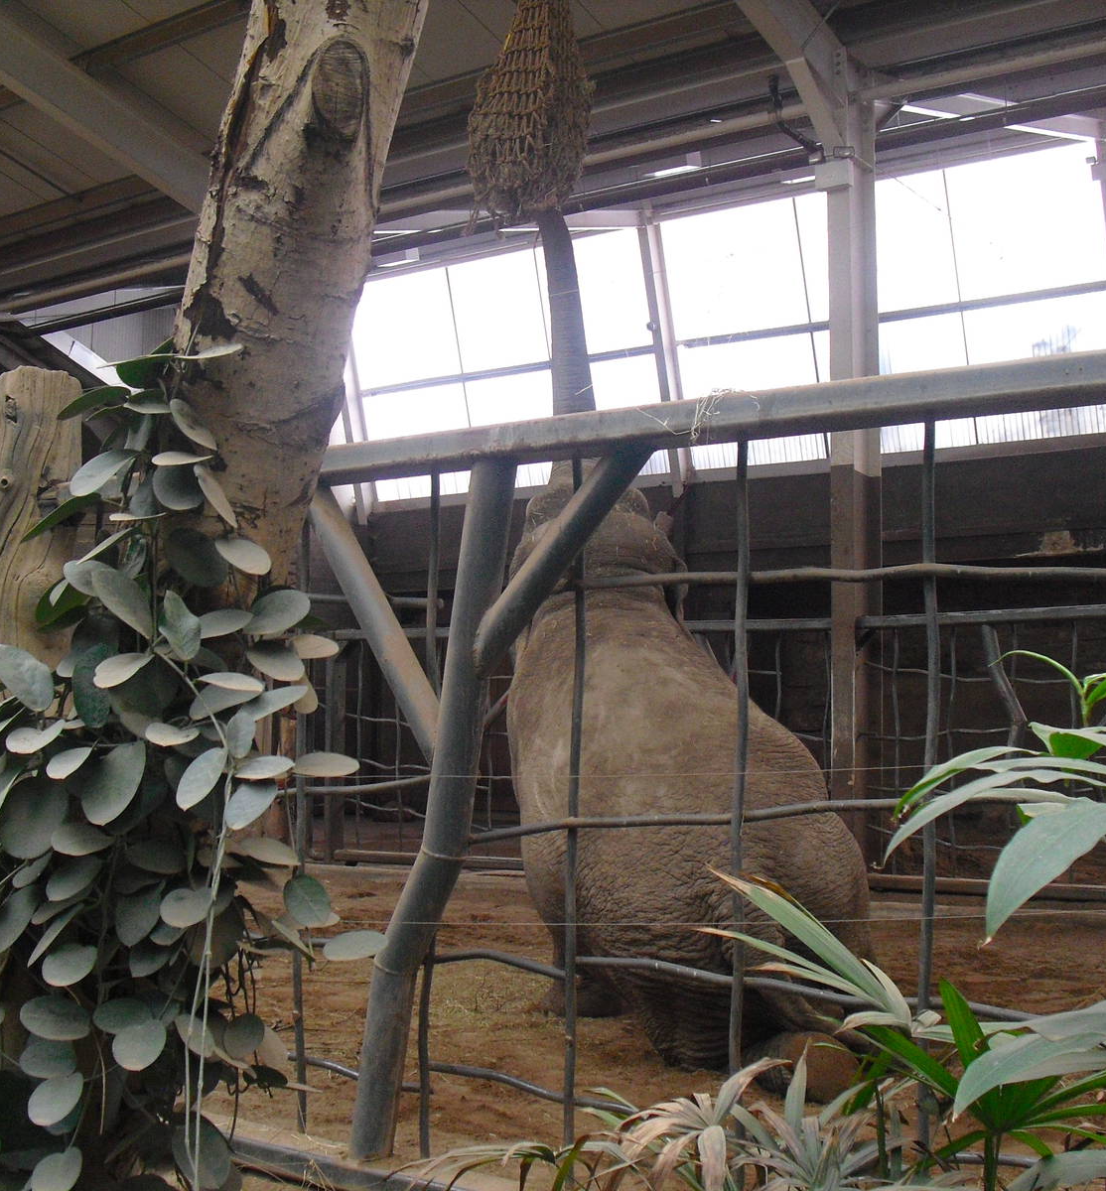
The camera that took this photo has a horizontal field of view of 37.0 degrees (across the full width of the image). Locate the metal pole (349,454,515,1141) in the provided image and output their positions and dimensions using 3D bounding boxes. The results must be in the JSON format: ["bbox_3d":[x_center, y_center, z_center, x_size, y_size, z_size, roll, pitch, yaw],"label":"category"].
[{"bbox_3d":[-0.375,0.678,5.217,0.210,2.230,0.150,10,2,35],"label":"metal pole"}]

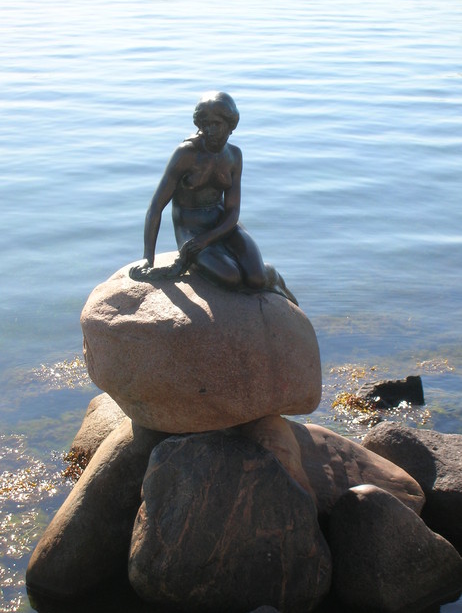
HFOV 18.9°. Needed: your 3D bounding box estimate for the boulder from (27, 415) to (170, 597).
[{"bbox_3d":[-0.700,1.066,7.496,0.820,0.900,0.820,0,18,0],"label":"boulder"}]

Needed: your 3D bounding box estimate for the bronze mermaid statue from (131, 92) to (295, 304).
[{"bbox_3d":[-0.090,-0.513,7.194,0.920,1.200,0.670,-8,20,-24],"label":"bronze mermaid statue"}]

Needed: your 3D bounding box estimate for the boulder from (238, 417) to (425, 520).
[{"bbox_3d":[0.565,0.910,7.814,1.050,0.750,0.850,0,18,0],"label":"boulder"}]

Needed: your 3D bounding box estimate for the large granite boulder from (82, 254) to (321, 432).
[{"bbox_3d":[-0.162,0.192,7.370,1.250,0.860,1.050,0,18,0],"label":"large granite boulder"}]

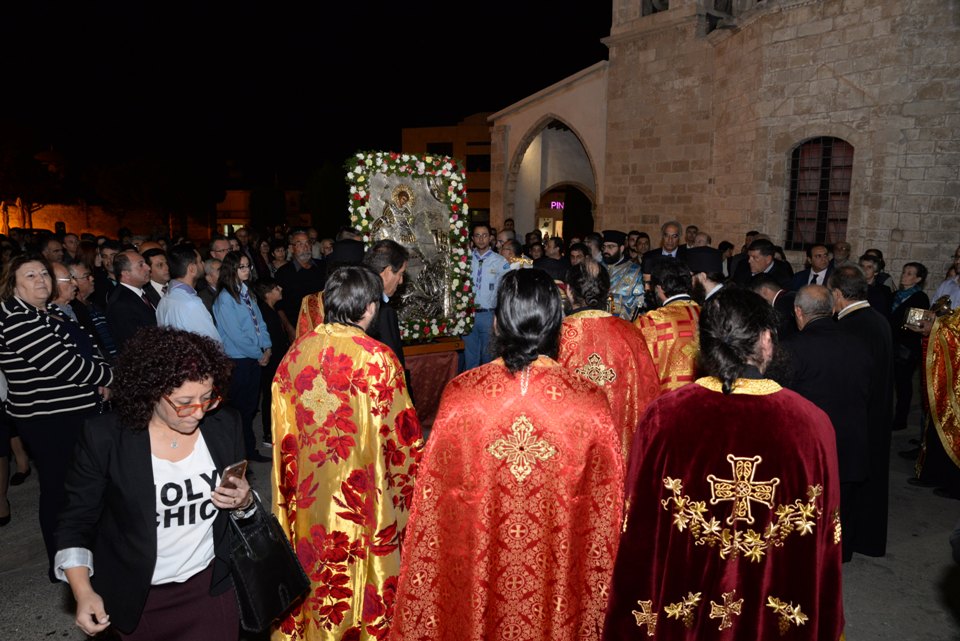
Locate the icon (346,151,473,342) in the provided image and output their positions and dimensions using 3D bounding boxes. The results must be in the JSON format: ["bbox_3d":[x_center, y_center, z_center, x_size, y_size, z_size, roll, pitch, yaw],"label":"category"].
[{"bbox_3d":[-0.585,-0.648,5.467,1.050,1.540,0.200,-4,4,-25],"label":"icon"}]

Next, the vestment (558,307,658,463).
[{"bbox_3d":[0.559,0.625,3.242,0.680,1.410,0.460,0,9,-6],"label":"vestment"}]

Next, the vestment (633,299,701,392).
[{"bbox_3d":[1.092,0.580,3.558,0.640,1.400,0.450,-1,9,-8],"label":"vestment"}]

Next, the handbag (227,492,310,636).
[{"bbox_3d":[-0.591,0.655,1.740,0.120,0.340,0.230,-7,14,31],"label":"handbag"}]

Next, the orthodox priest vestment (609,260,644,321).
[{"bbox_3d":[1.277,0.171,5.903,0.600,1.420,0.420,6,11,31],"label":"orthodox priest vestment"}]

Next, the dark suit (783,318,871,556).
[{"bbox_3d":[1.909,0.652,3.600,0.520,1.390,0.360,-2,10,-18],"label":"dark suit"}]

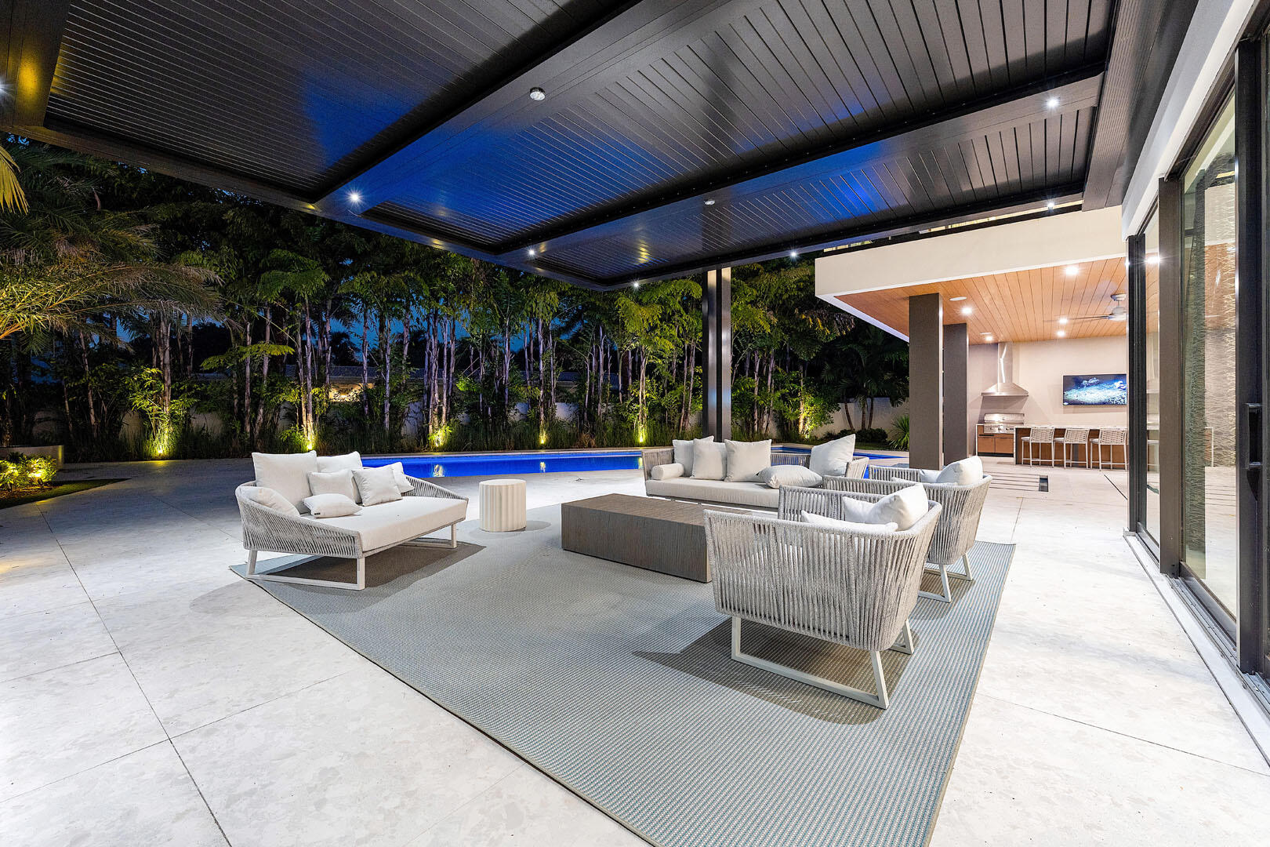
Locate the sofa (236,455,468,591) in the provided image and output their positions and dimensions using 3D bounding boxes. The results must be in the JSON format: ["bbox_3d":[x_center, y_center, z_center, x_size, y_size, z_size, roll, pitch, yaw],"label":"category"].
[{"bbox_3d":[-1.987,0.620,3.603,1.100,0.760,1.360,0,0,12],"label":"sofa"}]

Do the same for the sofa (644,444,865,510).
[{"bbox_3d":[1.090,0.625,5.190,2.370,0.750,0.920,0,0,40],"label":"sofa"}]

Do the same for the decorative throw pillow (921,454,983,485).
[{"bbox_3d":[1.930,0.405,3.020,0.460,0.420,0.180,0,22,-46],"label":"decorative throw pillow"}]

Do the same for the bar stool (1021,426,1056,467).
[{"bbox_3d":[9.260,0.550,11.350,0.500,0.900,0.500,0,0,15],"label":"bar stool"}]

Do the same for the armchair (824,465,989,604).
[{"bbox_3d":[1.755,0.655,3.135,0.800,0.690,0.930,0,0,44],"label":"armchair"}]

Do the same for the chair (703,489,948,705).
[{"bbox_3d":[0.827,0.655,2.088,0.800,0.690,0.930,0,0,38],"label":"chair"}]

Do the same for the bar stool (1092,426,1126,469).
[{"bbox_3d":[10.170,0.550,10.640,0.500,0.900,0.500,0,0,15],"label":"bar stool"}]

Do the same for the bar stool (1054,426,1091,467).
[{"bbox_3d":[9.730,0.550,11.000,0.500,0.900,0.500,0,0,15],"label":"bar stool"}]

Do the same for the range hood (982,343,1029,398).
[{"bbox_3d":[10.940,-1.580,14.580,1.080,1.600,0.600,0,0,40],"label":"range hood"}]

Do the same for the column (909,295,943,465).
[{"bbox_3d":[5.453,-0.675,9.227,0.470,3.350,0.470,0,0,40],"label":"column"}]

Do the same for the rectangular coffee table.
[{"bbox_3d":[0.146,0.820,3.770,1.310,0.360,0.680,0,0,39],"label":"rectangular coffee table"}]

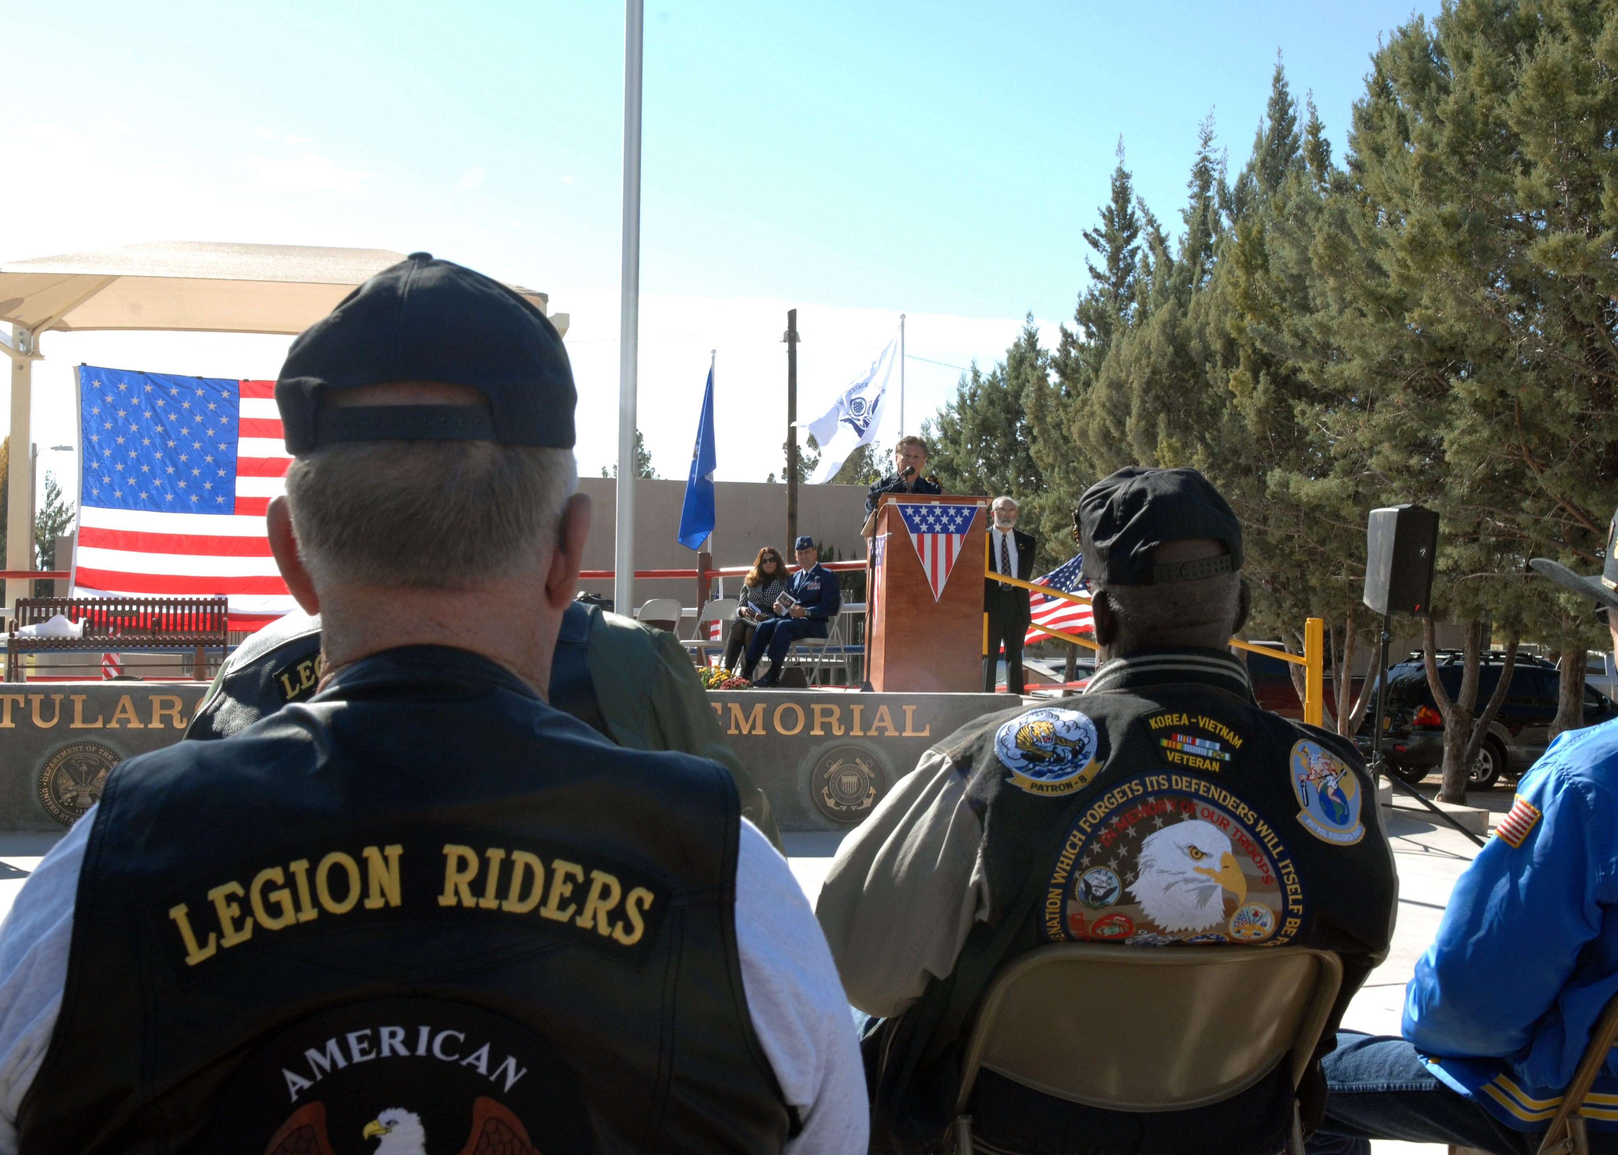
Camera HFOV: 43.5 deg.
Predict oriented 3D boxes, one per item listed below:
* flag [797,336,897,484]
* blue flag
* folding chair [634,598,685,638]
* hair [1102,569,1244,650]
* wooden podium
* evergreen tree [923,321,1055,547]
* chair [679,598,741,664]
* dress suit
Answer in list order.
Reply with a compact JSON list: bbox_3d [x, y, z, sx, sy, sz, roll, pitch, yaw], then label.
[{"bbox_3d":[0.321,-1.386,16.800,0.860,1.220,0.500,1,-2,-6],"label":"flag"},{"bbox_3d":[-1.041,-1.122,18.700,0.370,1.740,0.320,1,-2,6],"label":"blue flag"},{"bbox_3d":[-1.406,0.570,17.700,0.460,0.780,0.480,0,-2,29],"label":"folding chair"},{"bbox_3d":[0.443,0.037,2.470,0.155,0.100,0.140,1,-2,-12],"label":"hair"},{"bbox_3d":[0.748,0.107,12.750,0.660,1.240,0.530,1,-2,-12],"label":"wooden podium"},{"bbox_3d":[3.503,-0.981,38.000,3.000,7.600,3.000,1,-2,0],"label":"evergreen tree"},{"bbox_3d":[-0.832,0.572,17.600,0.460,0.780,0.480,0,-2,29],"label":"chair"},{"bbox_3d":[1.424,0.340,14.700,0.500,1.420,0.290,1,-2,6],"label":"dress suit"}]

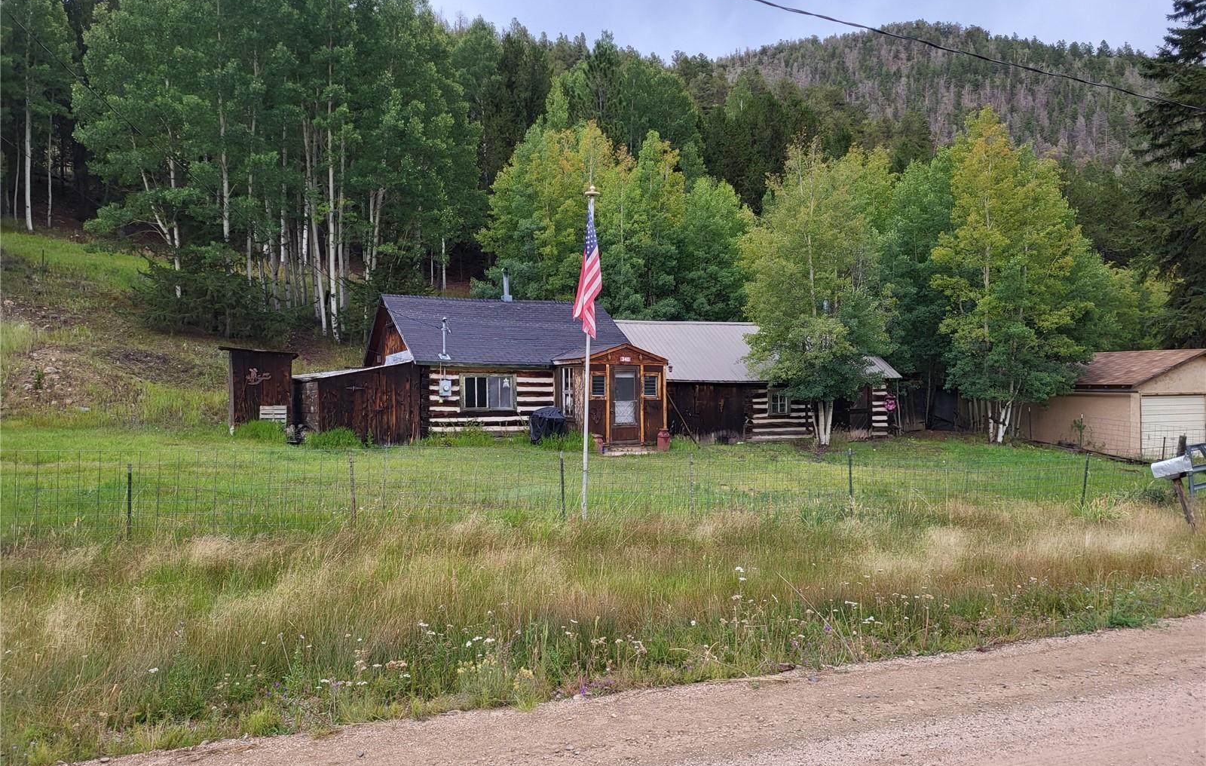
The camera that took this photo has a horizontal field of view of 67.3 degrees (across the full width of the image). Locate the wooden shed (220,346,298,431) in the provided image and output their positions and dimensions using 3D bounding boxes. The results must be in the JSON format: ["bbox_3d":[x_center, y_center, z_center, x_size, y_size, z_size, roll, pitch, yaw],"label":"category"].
[{"bbox_3d":[-9.500,0.190,25.200,1.900,2.350,1.800,0,0,-25],"label":"wooden shed"}]

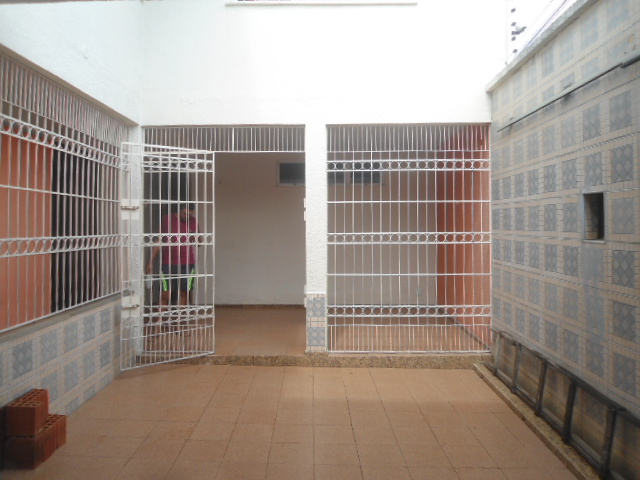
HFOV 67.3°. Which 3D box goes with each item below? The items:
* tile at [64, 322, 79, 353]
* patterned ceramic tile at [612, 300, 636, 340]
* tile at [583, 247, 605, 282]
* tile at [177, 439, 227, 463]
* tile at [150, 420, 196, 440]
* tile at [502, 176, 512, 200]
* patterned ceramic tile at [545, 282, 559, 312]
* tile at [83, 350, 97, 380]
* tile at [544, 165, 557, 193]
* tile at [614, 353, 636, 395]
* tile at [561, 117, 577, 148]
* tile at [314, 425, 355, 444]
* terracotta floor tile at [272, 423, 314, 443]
[{"bbox_3d":[-1.995,0.781,3.849,0.010,0.205,0.205,0,2,-1],"label":"tile"},{"bbox_3d":[1.818,0.480,2.864,0.010,0.207,0.207,0,1,1],"label":"patterned ceramic tile"},{"bbox_3d":[1.808,0.162,3.169,0.010,0.205,0.205,0,2,1],"label":"tile"},{"bbox_3d":[-0.784,1.431,3.242,0.300,0.012,0.300,2,2,-1],"label":"tile"},{"bbox_3d":[-1.101,1.425,3.588,0.300,0.010,0.300,0,1,-1],"label":"tile"},{"bbox_3d":[1.847,-0.506,4.727,0.010,0.207,0.207,0,1,1],"label":"tile"},{"bbox_3d":[1.810,0.448,3.748,0.012,0.207,0.213,0,2,1],"label":"patterned ceramic tile"},{"bbox_3d":[-1.995,1.075,4.150,0.010,0.205,0.205,0,2,-1],"label":"tile"},{"bbox_3d":[1.863,-0.497,3.885,0.010,0.213,0.213,0,2,1],"label":"tile"},{"bbox_3d":[1.781,0.778,2.806,0.010,0.203,0.203,0,1,1],"label":"tile"},{"bbox_3d":[1.825,-0.786,3.517,0.010,0.207,0.207,0,1,1],"label":"tile"},{"bbox_3d":[0.105,1.418,3.506,0.295,0.010,0.295,1,2,-1],"label":"tile"},{"bbox_3d":[-0.189,1.410,3.501,0.295,0.010,0.295,1,2,-1],"label":"terracotta floor tile"}]

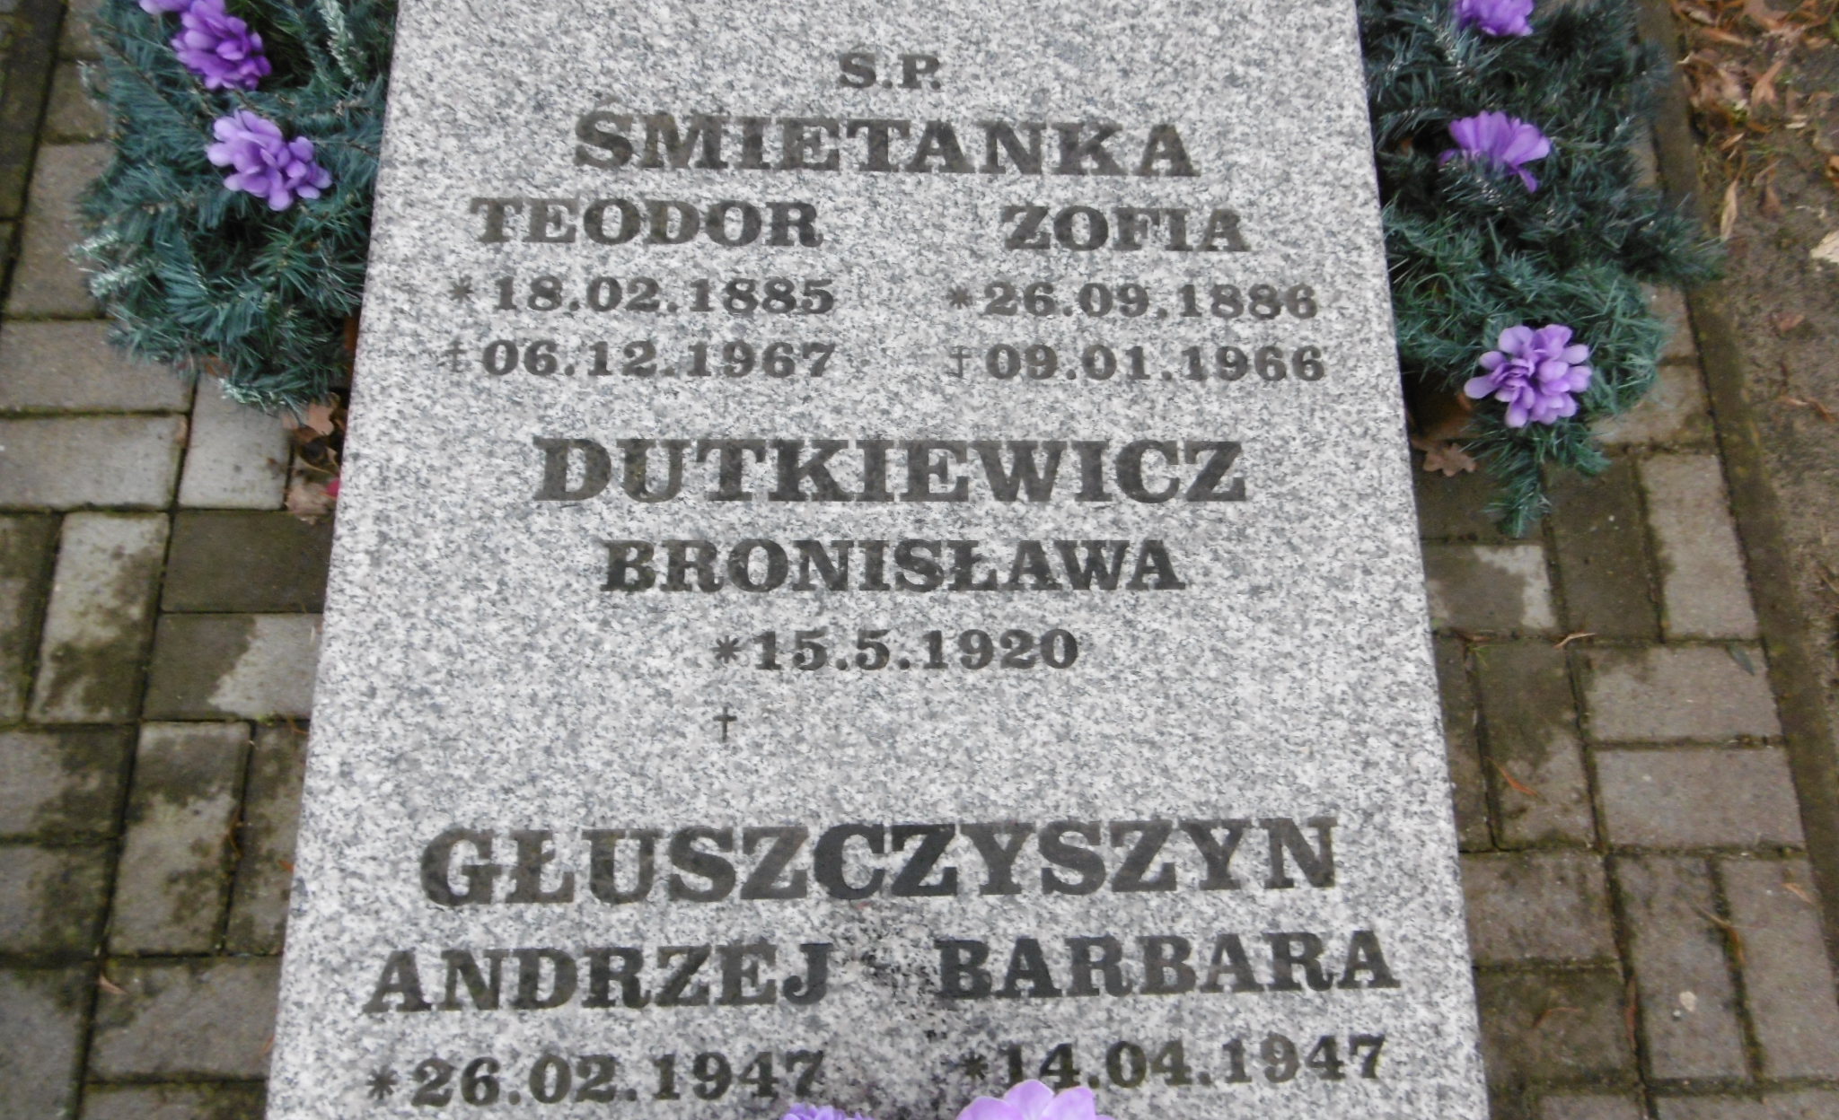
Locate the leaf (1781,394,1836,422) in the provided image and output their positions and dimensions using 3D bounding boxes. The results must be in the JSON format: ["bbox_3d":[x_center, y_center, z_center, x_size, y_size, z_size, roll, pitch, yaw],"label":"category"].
[{"bbox_3d":[0.918,-0.161,1.314,0.059,0.010,0.019,27,73,3],"label":"leaf"}]

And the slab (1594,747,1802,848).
[{"bbox_3d":[0.721,0.229,1.218,0.189,0.060,0.096,0,74,-5],"label":"slab"}]

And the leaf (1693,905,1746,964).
[{"bbox_3d":[0.727,0.333,1.151,0.019,0.010,0.065,-35,79,-13],"label":"leaf"}]

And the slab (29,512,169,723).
[{"bbox_3d":[-0.748,0.058,1.196,0.096,0.060,0.196,-1,73,-2],"label":"slab"}]

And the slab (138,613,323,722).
[{"bbox_3d":[-0.599,0.104,1.185,0.191,0.060,0.096,-1,73,-2],"label":"slab"}]

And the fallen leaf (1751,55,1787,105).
[{"bbox_3d":[0.950,-0.535,1.426,0.029,0.012,0.081,22,73,2],"label":"fallen leaf"}]

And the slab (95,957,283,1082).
[{"bbox_3d":[-0.593,0.391,1.097,0.191,0.060,0.096,-1,73,-2],"label":"slab"}]

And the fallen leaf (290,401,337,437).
[{"bbox_3d":[-0.578,-0.134,1.215,0.043,0.015,0.037,-1,73,-2],"label":"fallen leaf"}]

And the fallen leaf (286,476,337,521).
[{"bbox_3d":[-0.570,-0.057,1.194,0.046,0.015,0.043,-1,73,-2],"label":"fallen leaf"}]

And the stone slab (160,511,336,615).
[{"bbox_3d":[-0.601,0.009,1.215,0.191,0.060,0.096,-1,73,-2],"label":"stone slab"}]

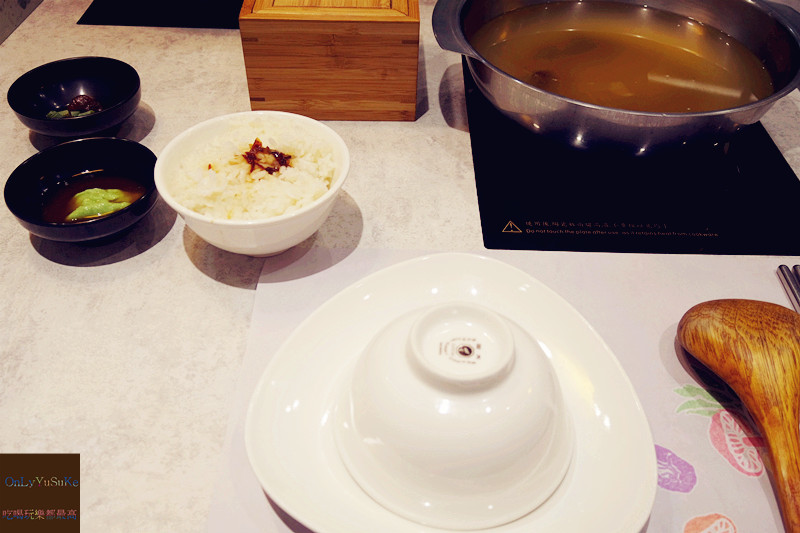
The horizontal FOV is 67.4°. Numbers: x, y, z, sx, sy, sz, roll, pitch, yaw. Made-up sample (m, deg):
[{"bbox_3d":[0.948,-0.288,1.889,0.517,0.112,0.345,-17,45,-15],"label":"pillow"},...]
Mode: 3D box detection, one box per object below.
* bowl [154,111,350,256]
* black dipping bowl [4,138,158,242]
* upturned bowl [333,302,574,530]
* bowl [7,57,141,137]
[{"bbox_3d":[-0.098,-0.048,0.415,0.125,0.059,0.125,2,46,-2],"label":"bowl"},{"bbox_3d":[-0.217,-0.048,0.424,0.100,0.035,0.100,2,46,-2],"label":"black dipping bowl"},{"bbox_3d":[0.029,0.052,0.289,0.127,0.056,0.127,2,46,-2],"label":"upturned bowl"},{"bbox_3d":[-0.266,-0.135,0.505,0.100,0.035,0.100,2,46,-2],"label":"bowl"}]

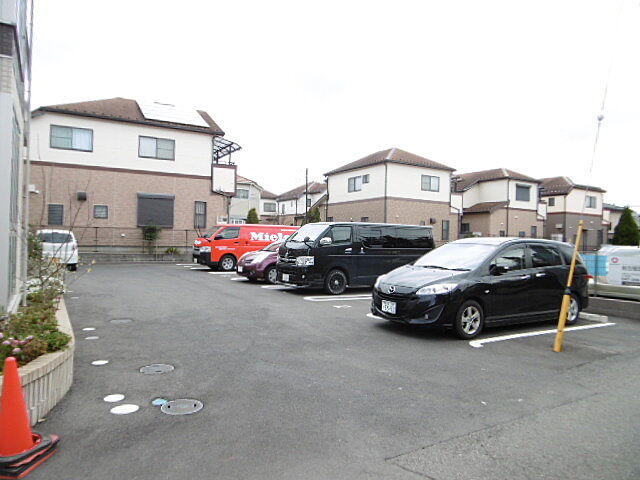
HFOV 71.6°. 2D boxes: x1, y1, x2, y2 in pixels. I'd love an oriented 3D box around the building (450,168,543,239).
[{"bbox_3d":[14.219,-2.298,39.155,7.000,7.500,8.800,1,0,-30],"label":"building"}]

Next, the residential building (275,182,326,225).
[{"bbox_3d":[-1.420,-3.371,60.000,7.200,8.600,8.400,1,0,-31],"label":"residential building"}]

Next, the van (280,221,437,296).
[{"bbox_3d":[1.179,0.477,13.130,4.695,1.960,1.695,1,0,-31],"label":"van"}]

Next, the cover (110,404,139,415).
[{"bbox_3d":[-1.681,1.459,3.829,0.240,0.015,0.240,1,0,-30],"label":"cover"}]

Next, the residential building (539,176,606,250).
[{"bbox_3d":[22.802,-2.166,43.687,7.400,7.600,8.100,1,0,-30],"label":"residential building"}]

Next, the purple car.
[{"bbox_3d":[-0.841,0.637,15.146,3.950,1.520,1.690,1,0,-31],"label":"purple car"}]

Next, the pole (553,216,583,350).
[{"bbox_3d":[3.534,0.649,6.261,0.110,1.878,0.110,10,0,-30],"label":"pole"}]

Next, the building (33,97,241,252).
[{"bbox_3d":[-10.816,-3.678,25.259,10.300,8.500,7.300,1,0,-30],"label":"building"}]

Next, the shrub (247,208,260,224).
[{"bbox_3d":[-6.445,-1.048,43.000,1.450,3.900,1.450,1,0,-31],"label":"shrub"}]

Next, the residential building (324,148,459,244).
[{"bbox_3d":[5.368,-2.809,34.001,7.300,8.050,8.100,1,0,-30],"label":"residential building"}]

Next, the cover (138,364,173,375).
[{"bbox_3d":[-1.786,1.435,4.877,0.365,0.025,0.365,1,0,-31],"label":"cover"}]

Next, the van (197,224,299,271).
[{"bbox_3d":[-3.157,0.335,20.024,4.695,1.980,1.695,1,0,-31],"label":"van"}]

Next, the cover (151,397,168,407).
[{"bbox_3d":[-1.412,1.447,3.929,0.165,0.020,0.165,1,0,-31],"label":"cover"}]

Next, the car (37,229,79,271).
[{"bbox_3d":[-10.588,0.341,17.821,1.475,1.630,3.395,1,0,-30],"label":"car"}]

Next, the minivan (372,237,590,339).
[{"bbox_3d":[3.132,0.757,8.373,4.585,1.615,1.750,1,0,-30],"label":"minivan"}]

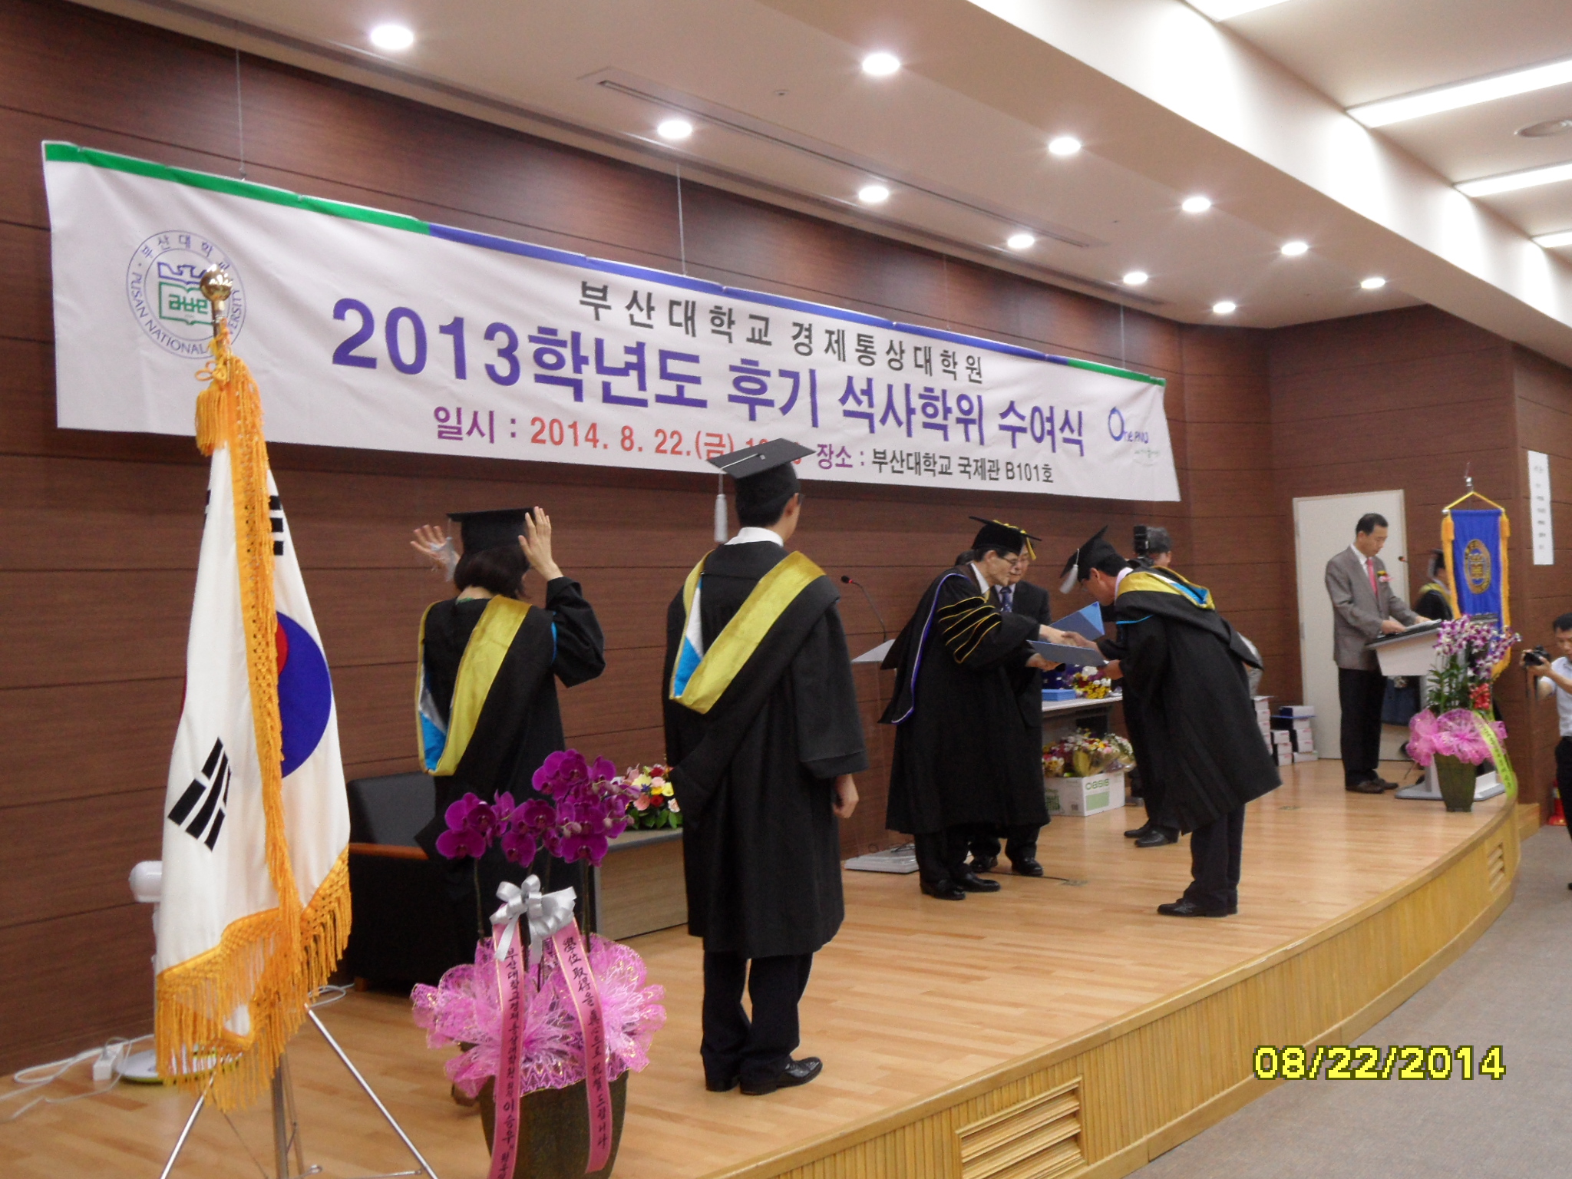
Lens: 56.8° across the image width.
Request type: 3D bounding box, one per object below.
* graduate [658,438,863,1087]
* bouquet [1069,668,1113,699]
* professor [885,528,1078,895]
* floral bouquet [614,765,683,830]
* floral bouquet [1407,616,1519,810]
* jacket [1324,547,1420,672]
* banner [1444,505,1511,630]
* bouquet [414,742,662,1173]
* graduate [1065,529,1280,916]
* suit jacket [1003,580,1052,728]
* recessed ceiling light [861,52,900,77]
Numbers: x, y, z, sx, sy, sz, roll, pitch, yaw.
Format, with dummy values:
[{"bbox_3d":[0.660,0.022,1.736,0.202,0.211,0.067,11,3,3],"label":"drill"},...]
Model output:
[{"bbox_3d":[-0.065,0.496,4.121,0.586,1.798,0.434,-3,-1,35],"label":"graduate"},{"bbox_3d":[1.830,0.566,8.750,0.280,0.220,0.330,-4,-1,37],"label":"bouquet"},{"bbox_3d":[0.880,0.533,6.616,0.929,1.717,0.626,-3,-1,33],"label":"professor"},{"bbox_3d":[-0.595,0.929,6.484,0.333,0.306,0.384,-3,-1,40],"label":"floral bouquet"},{"bbox_3d":[3.968,0.724,8.530,0.520,1.110,0.580,-4,-1,37],"label":"floral bouquet"},{"bbox_3d":[3.858,0.134,9.580,0.500,0.780,0.560,-4,-1,37],"label":"jacket"},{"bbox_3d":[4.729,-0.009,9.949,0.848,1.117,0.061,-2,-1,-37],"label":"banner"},{"bbox_3d":[-0.574,0.895,3.413,0.576,1.024,0.525,-3,-1,-3],"label":"bouquet"},{"bbox_3d":[1.625,0.541,6.141,0.909,1.616,0.606,-3,-1,29],"label":"graduate"},{"bbox_3d":[1.104,0.320,7.280,0.520,0.740,0.340,-3,-1,-3],"label":"suit jacket"},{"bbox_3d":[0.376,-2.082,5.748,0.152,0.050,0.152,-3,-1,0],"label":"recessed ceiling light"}]

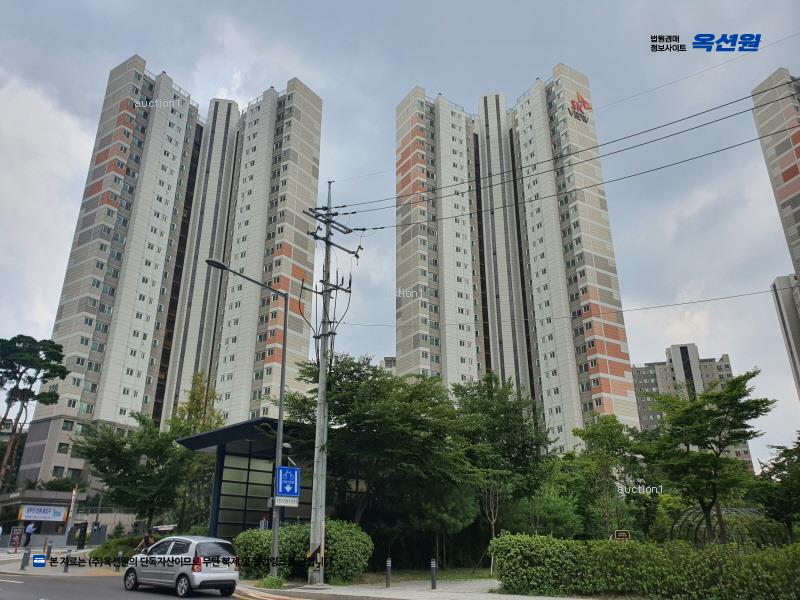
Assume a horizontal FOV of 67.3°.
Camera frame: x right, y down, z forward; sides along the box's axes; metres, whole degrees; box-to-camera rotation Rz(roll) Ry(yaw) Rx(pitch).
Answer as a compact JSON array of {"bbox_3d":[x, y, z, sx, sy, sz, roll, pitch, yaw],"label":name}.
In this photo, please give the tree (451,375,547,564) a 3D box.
[{"bbox_3d":[4.382,7.132,25.679,4.230,8.300,4.020,-4,-22,9],"label":"tree"}]

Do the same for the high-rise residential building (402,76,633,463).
[{"bbox_3d":[18.698,-0.767,106.773,36.000,78.500,22.000,-5,-22,12],"label":"high-rise residential building"}]

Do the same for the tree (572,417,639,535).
[{"bbox_3d":[8.184,7.491,23.575,2.800,6.100,2.700,-7,-23,17],"label":"tree"}]

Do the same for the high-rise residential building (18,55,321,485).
[{"bbox_3d":[-33.403,-1.197,99.362,36.000,75.000,22.000,4,-22,-11],"label":"high-rise residential building"}]

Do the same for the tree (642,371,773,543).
[{"bbox_3d":[10.611,5.839,20.237,4.400,6.700,4.200,-11,-24,25],"label":"tree"}]

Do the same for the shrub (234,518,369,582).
[{"bbox_3d":[-3.575,9.426,22.622,5.900,1.950,1.700,-18,-28,38],"label":"shrub"}]

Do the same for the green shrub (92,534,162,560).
[{"bbox_3d":[-13.417,12.358,29.874,3.600,1.400,2.200,9,-23,-21],"label":"green shrub"}]

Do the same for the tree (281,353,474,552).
[{"bbox_3d":[-0.826,6.286,23.867,7.670,8.560,6.750,1,-22,-2],"label":"tree"}]

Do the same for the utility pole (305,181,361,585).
[{"bbox_3d":[-2.974,2.163,22.810,0.900,15.600,2.400,-18,-28,38],"label":"utility pole"}]

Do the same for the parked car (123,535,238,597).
[{"bbox_3d":[-6.230,7.446,16.956,3.535,1.480,1.600,-15,-26,32],"label":"parked car"}]

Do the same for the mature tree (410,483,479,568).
[{"bbox_3d":[1.809,9.194,24.323,2.760,3.480,2.620,-2,-22,4],"label":"mature tree"}]

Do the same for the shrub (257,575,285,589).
[{"bbox_3d":[-3.832,8.319,17.788,0.830,0.340,0.700,4,-22,-10],"label":"shrub"}]

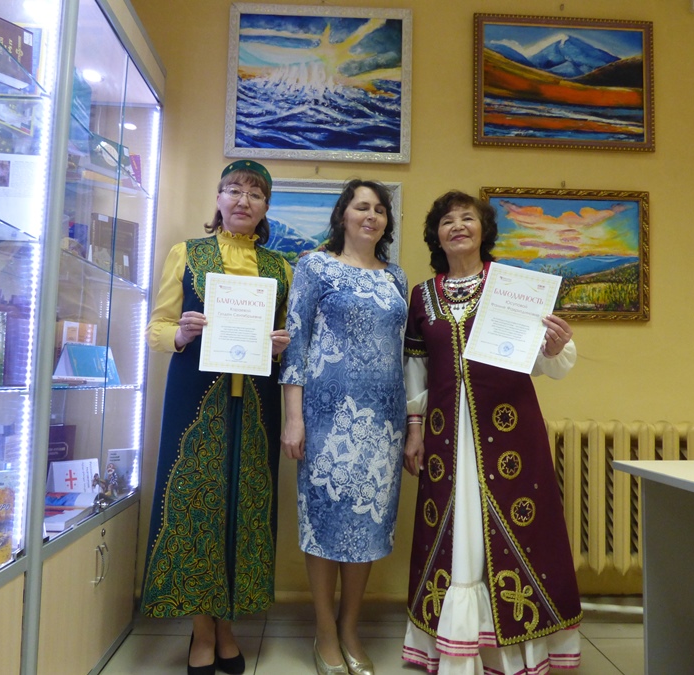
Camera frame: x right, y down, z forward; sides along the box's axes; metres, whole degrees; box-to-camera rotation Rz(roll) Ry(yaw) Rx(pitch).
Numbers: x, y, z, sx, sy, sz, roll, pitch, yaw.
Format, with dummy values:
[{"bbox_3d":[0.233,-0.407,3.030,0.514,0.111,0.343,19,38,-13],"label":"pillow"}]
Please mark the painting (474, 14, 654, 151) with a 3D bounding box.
[{"bbox_3d":[0.903,-1.056,2.611,0.761,0.565,0.035,2,-4,-2],"label":"painting"}]

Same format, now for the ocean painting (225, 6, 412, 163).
[{"bbox_3d":[-0.111,-1.040,2.567,0.747,0.648,0.035,2,-4,-2],"label":"ocean painting"}]

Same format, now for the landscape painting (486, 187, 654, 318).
[{"bbox_3d":[0.892,-0.340,2.562,0.697,0.532,0.035,2,-4,-2],"label":"landscape painting"}]

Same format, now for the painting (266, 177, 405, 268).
[{"bbox_3d":[-0.126,-0.381,2.521,0.685,0.507,0.035,2,-4,-2],"label":"painting"}]

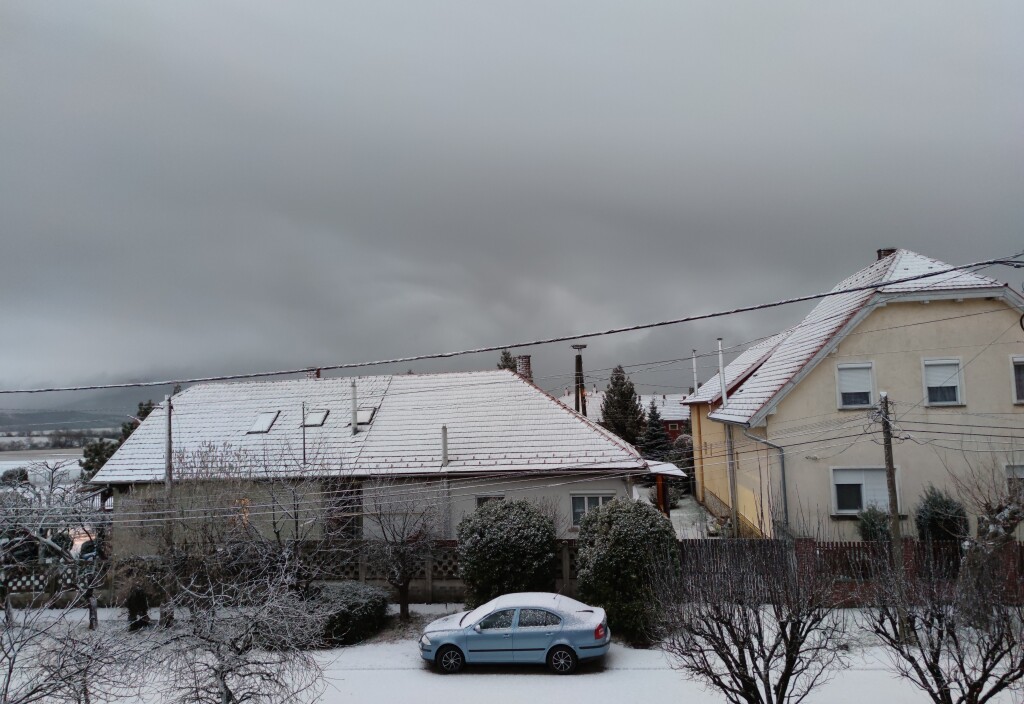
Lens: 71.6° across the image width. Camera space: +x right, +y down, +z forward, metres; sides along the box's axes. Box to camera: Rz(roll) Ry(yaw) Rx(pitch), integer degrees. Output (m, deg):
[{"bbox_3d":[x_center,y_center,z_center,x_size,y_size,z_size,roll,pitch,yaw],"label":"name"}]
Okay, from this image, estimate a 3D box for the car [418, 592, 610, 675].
[{"bbox_3d":[0.040,6.810,17.280,4.570,1.480,1.780,-2,-4,6],"label":"car"}]

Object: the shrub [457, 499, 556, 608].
[{"bbox_3d":[-0.160,6.033,20.529,2.859,3.436,2.700,-2,-4,6],"label":"shrub"}]

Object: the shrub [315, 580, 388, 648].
[{"bbox_3d":[-4.437,7.204,19.949,2.000,1.314,1.900,-2,-4,6],"label":"shrub"}]

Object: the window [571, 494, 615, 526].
[{"bbox_3d":[2.996,5.834,26.100,1.600,1.200,0.150,-3,-4,8],"label":"window"}]

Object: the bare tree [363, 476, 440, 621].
[{"bbox_3d":[-3.340,5.849,21.155,2.307,4.119,2.200,-2,-4,6],"label":"bare tree"}]

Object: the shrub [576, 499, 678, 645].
[{"bbox_3d":[3.201,5.874,19.828,2.774,3.412,2.600,-2,-4,6],"label":"shrub"}]

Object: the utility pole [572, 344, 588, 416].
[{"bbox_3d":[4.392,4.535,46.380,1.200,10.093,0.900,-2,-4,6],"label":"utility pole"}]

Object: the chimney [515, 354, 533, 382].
[{"bbox_3d":[0.490,0.716,30.800,0.680,1.250,0.620,-3,-4,8],"label":"chimney"}]

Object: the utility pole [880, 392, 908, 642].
[{"bbox_3d":[9.558,4.121,17.782,0.280,6.156,0.260,-2,-4,6],"label":"utility pole"}]

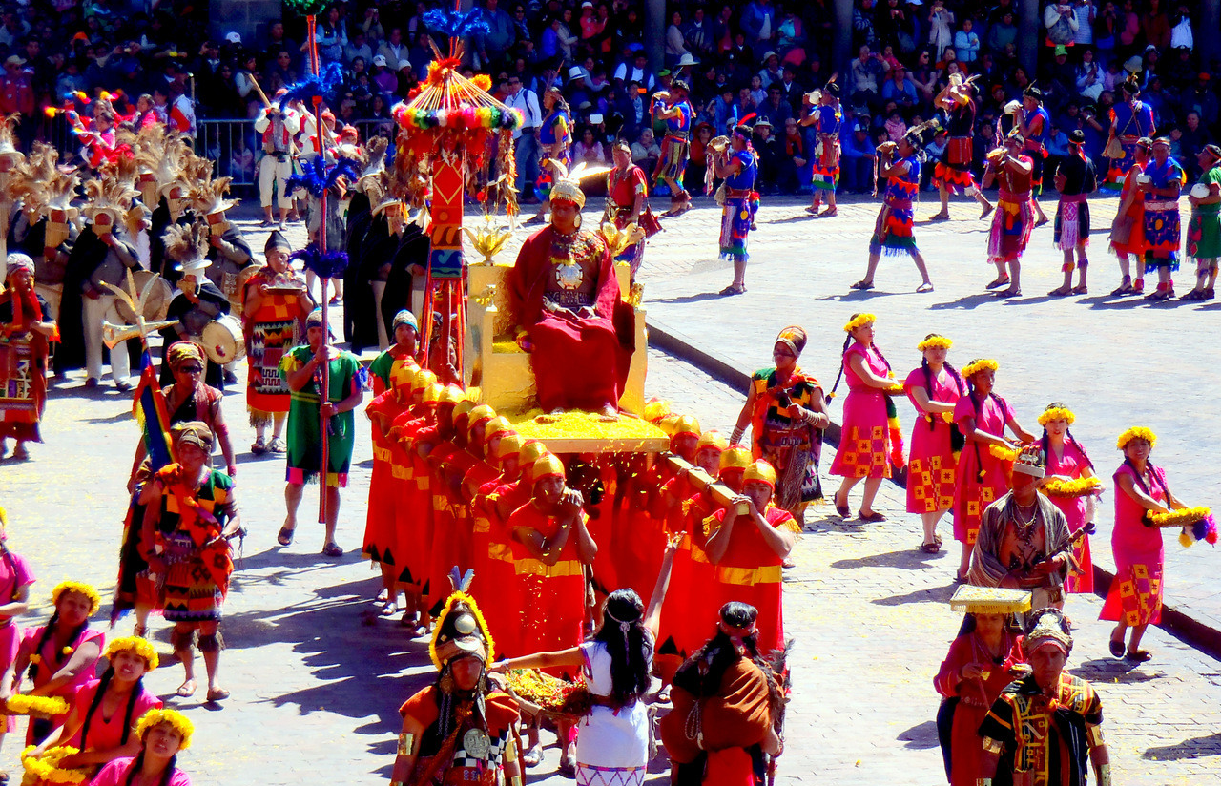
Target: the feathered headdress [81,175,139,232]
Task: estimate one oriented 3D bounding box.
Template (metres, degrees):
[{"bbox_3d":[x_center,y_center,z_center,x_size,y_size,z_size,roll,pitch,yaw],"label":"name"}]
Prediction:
[{"bbox_3d":[-4.629,-1.757,45.600,0.520,0.500,0.440,-1,7,-9],"label":"feathered headdress"}]

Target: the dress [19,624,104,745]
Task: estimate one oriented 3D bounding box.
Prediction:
[{"bbox_3d":[-2.774,1.673,25.000,0.430,1.020,0.350,1,7,5],"label":"dress"}]

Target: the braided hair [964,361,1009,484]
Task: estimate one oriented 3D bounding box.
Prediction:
[{"bbox_3d":[2.644,0.204,34.700,0.280,0.840,0.240,-4,9,-33],"label":"braided hair"}]

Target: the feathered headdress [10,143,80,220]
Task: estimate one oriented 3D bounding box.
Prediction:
[{"bbox_3d":[-5.265,-1.959,46.000,0.620,0.640,0.500,-1,7,-9],"label":"feathered headdress"}]

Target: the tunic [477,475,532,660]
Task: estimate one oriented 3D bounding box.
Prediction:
[{"bbox_3d":[-0.542,1.082,28.800,0.480,1.100,0.360,-2,8,-12],"label":"tunic"}]

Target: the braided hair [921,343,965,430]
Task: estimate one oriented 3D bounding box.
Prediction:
[{"bbox_3d":[2.370,-0.044,35.200,0.280,0.620,0.230,-3,8,-22],"label":"braided hair"}]

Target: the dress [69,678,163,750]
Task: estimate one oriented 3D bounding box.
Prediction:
[{"bbox_3d":[-2.411,1.860,23.750,0.470,1.020,0.340,3,8,25],"label":"dress"}]

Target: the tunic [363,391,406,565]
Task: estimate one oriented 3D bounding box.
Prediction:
[{"bbox_3d":[-1.470,0.581,33.600,0.480,1.160,0.360,-2,8,-13],"label":"tunic"}]

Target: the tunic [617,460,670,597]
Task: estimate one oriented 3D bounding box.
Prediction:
[{"bbox_3d":[0.225,0.898,31.100,0.460,1.130,0.360,-2,8,-13],"label":"tunic"}]

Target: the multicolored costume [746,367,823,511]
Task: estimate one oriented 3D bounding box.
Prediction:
[{"bbox_3d":[1.262,0.335,35.800,0.530,1.050,0.380,2,7,12],"label":"multicolored costume"}]

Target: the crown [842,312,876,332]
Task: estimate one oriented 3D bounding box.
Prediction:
[{"bbox_3d":[1.904,-0.535,37.700,0.240,0.120,0.240,-11,7,1],"label":"crown"}]

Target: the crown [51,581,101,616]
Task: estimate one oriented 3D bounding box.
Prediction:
[{"bbox_3d":[-2.707,1.046,25.000,0.250,0.125,0.240,14,-8,-2],"label":"crown"}]

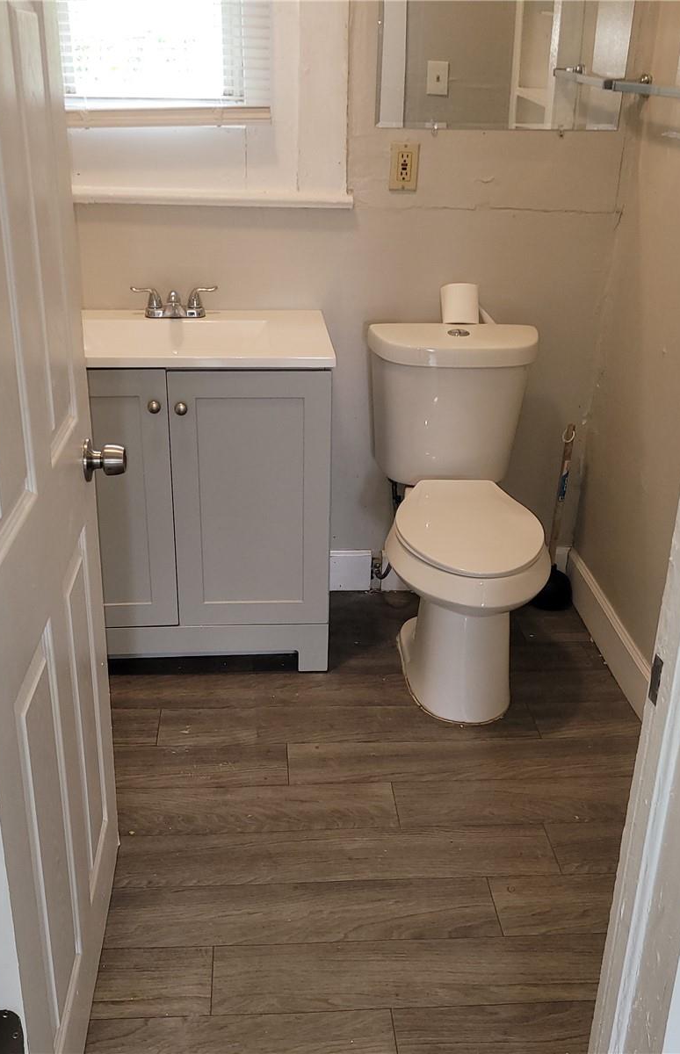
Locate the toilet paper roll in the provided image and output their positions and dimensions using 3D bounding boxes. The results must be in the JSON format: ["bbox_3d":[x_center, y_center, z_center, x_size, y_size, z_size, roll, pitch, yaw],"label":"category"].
[{"bbox_3d":[0.319,-0.589,2.797,0.101,0.101,0.101,0,24,-4],"label":"toilet paper roll"}]

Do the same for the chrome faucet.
[{"bbox_3d":[-0.428,-0.570,2.701,0.219,0.078,0.140,0,24,-4],"label":"chrome faucet"}]

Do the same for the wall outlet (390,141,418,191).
[{"bbox_3d":[0.166,-0.922,2.701,0.071,0.117,0.010,0,24,-4],"label":"wall outlet"}]

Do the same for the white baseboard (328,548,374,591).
[{"bbox_3d":[0.018,0.129,3.155,0.150,0.134,0.015,0,24,-4],"label":"white baseboard"}]

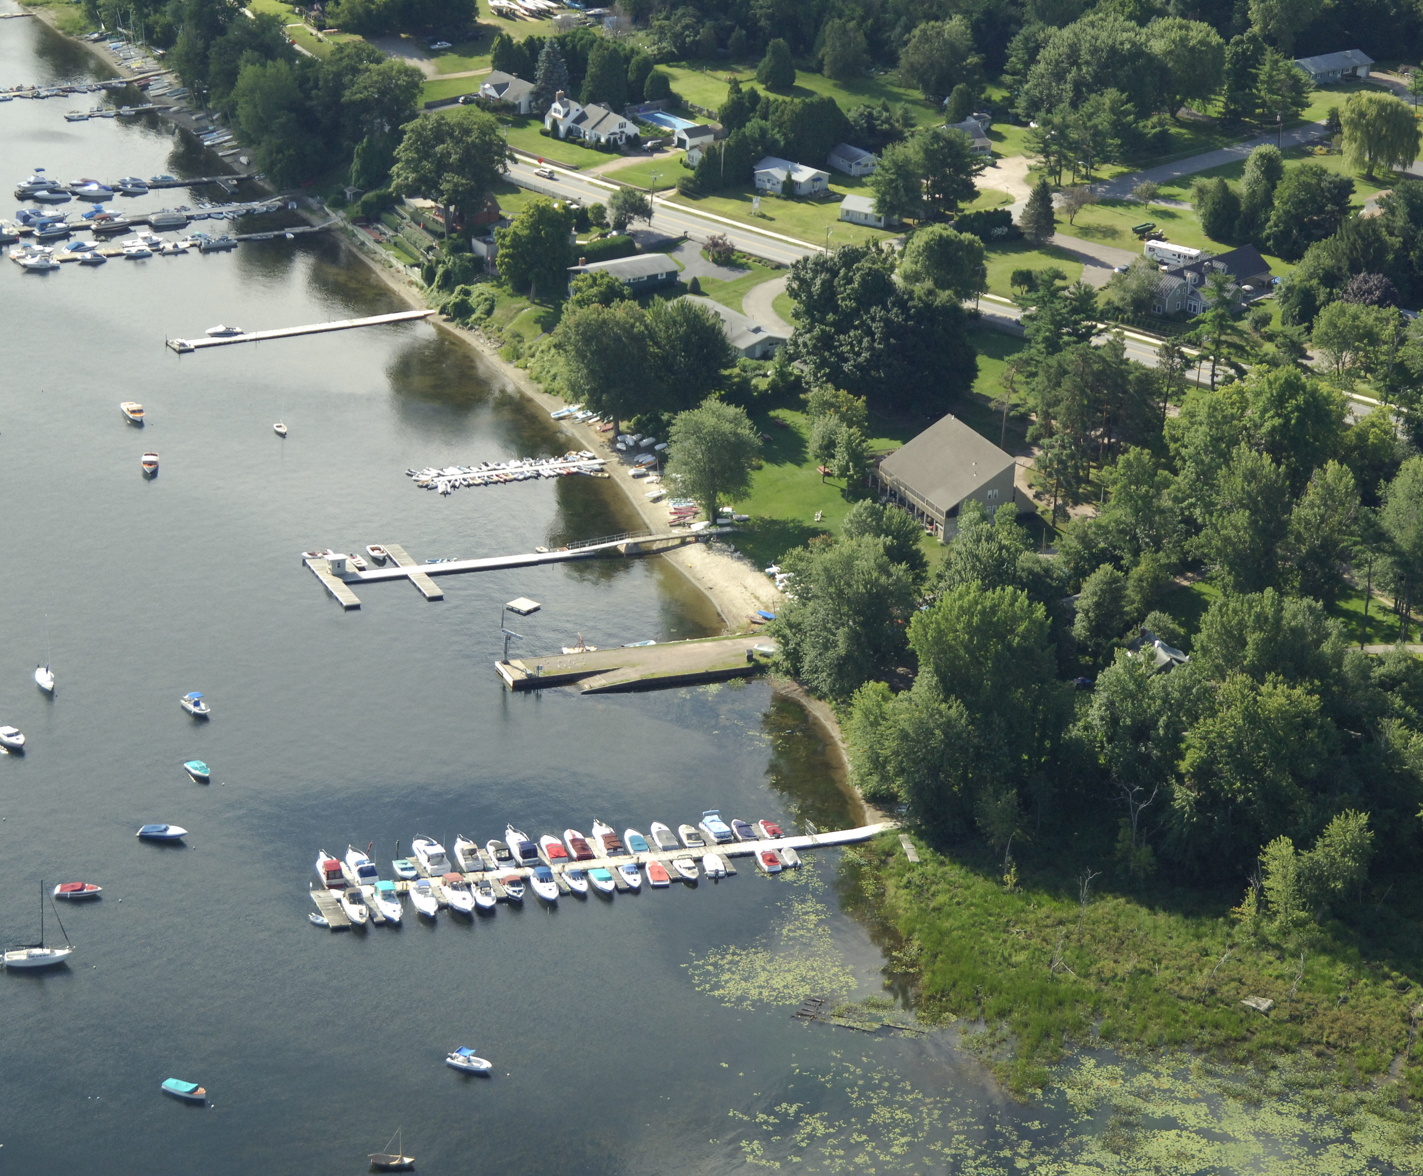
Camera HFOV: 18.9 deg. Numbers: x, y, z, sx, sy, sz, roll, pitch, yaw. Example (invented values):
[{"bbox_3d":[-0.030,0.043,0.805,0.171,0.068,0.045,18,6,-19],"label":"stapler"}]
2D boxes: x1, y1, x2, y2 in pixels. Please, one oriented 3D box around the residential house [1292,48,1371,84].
[{"bbox_3d":[142.710,-121.160,990.200,19.670,4.640,10.780,-14,27,-35],"label":"residential house"}]

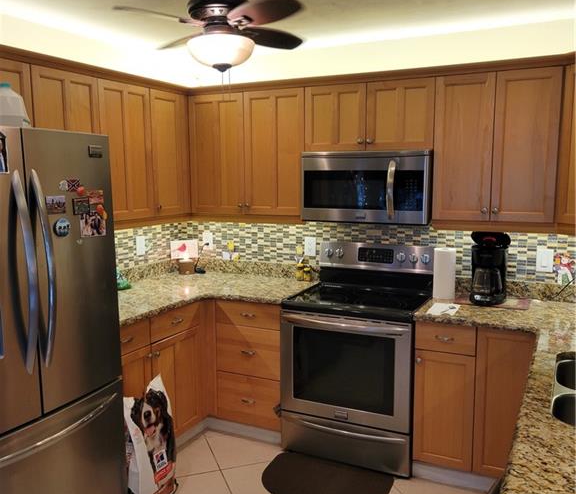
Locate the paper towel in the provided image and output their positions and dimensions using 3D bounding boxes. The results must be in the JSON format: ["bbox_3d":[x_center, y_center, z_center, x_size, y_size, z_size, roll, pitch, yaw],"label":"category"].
[{"bbox_3d":[0.891,0.150,3.268,0.120,0.286,0.120,3,8,27],"label":"paper towel"}]

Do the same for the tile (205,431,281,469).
[{"bbox_3d":[-0.244,1.206,3.445,0.407,0.012,0.407,-3,8,-19],"label":"tile"}]

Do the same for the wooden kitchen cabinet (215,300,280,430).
[{"bbox_3d":[-0.105,0.699,3.742,0.467,0.818,0.605,3,8,26],"label":"wooden kitchen cabinet"}]

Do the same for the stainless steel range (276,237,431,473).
[{"bbox_3d":[0.431,0.606,3.415,0.756,1.195,0.690,3,8,26],"label":"stainless steel range"}]

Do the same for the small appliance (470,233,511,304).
[{"bbox_3d":[1.129,0.104,3.226,0.202,0.400,0.225,3,8,26],"label":"small appliance"}]

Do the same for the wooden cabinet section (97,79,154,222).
[{"bbox_3d":[-1.056,-0.550,3.377,0.318,0.767,0.430,3,8,26],"label":"wooden cabinet section"}]

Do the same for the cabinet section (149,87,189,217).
[{"bbox_3d":[-0.879,-0.597,3.738,0.318,0.767,0.380,3,8,26],"label":"cabinet section"}]

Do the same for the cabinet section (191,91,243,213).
[{"bbox_3d":[-0.396,-0.619,3.890,0.418,0.767,0.318,3,8,26],"label":"cabinet section"}]

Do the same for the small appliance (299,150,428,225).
[{"bbox_3d":[0.493,-0.356,3.419,0.757,0.410,0.405,3,8,27],"label":"small appliance"}]

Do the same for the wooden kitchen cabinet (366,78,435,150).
[{"bbox_3d":[0.687,-0.745,3.318,0.383,0.383,0.328,3,8,27],"label":"wooden kitchen cabinet"}]

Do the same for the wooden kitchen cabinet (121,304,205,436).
[{"bbox_3d":[-0.981,0.717,3.303,0.610,0.760,0.830,3,8,27],"label":"wooden kitchen cabinet"}]

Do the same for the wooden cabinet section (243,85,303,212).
[{"bbox_3d":[-0.021,-0.599,3.709,0.415,0.767,0.318,3,8,26],"label":"wooden cabinet section"}]

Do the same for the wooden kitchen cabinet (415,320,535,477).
[{"bbox_3d":[1.054,0.728,3.141,0.568,0.760,0.625,3,8,27],"label":"wooden kitchen cabinet"}]

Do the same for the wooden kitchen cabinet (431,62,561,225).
[{"bbox_3d":[1.137,-0.530,3.139,0.620,0.790,0.320,3,8,26],"label":"wooden kitchen cabinet"}]

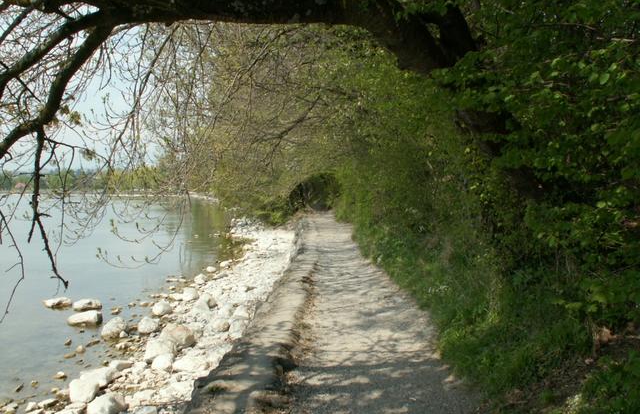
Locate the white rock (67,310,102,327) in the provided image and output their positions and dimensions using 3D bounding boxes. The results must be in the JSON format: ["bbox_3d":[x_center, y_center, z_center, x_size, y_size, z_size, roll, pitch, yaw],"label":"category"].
[{"bbox_3d":[-4.195,2.000,11.603,0.595,0.255,0.420,0,2,-16],"label":"white rock"}]

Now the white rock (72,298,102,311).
[{"bbox_3d":[-4.655,1.975,13.002,0.555,0.227,0.380,0,2,-16],"label":"white rock"}]

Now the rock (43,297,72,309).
[{"bbox_3d":[-5.352,1.975,13.265,0.547,0.215,0.360,0,2,-16],"label":"rock"}]

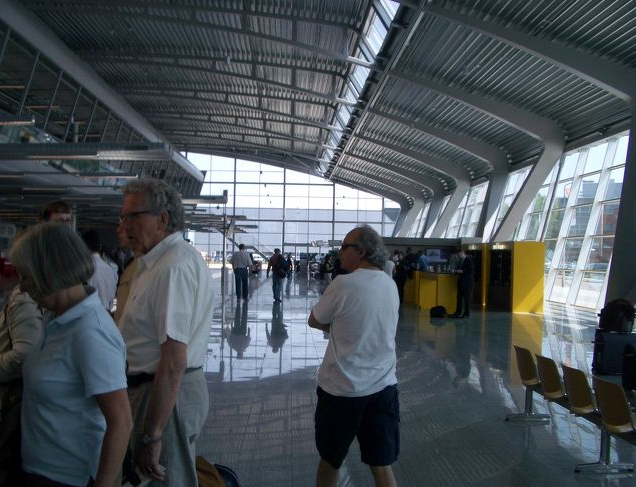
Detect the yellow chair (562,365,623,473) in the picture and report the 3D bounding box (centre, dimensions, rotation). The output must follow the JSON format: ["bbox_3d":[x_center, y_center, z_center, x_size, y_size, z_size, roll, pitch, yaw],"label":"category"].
[{"bbox_3d":[2.151,1.344,5.281,0.540,0.700,0.500,1,-1,-3],"label":"yellow chair"}]

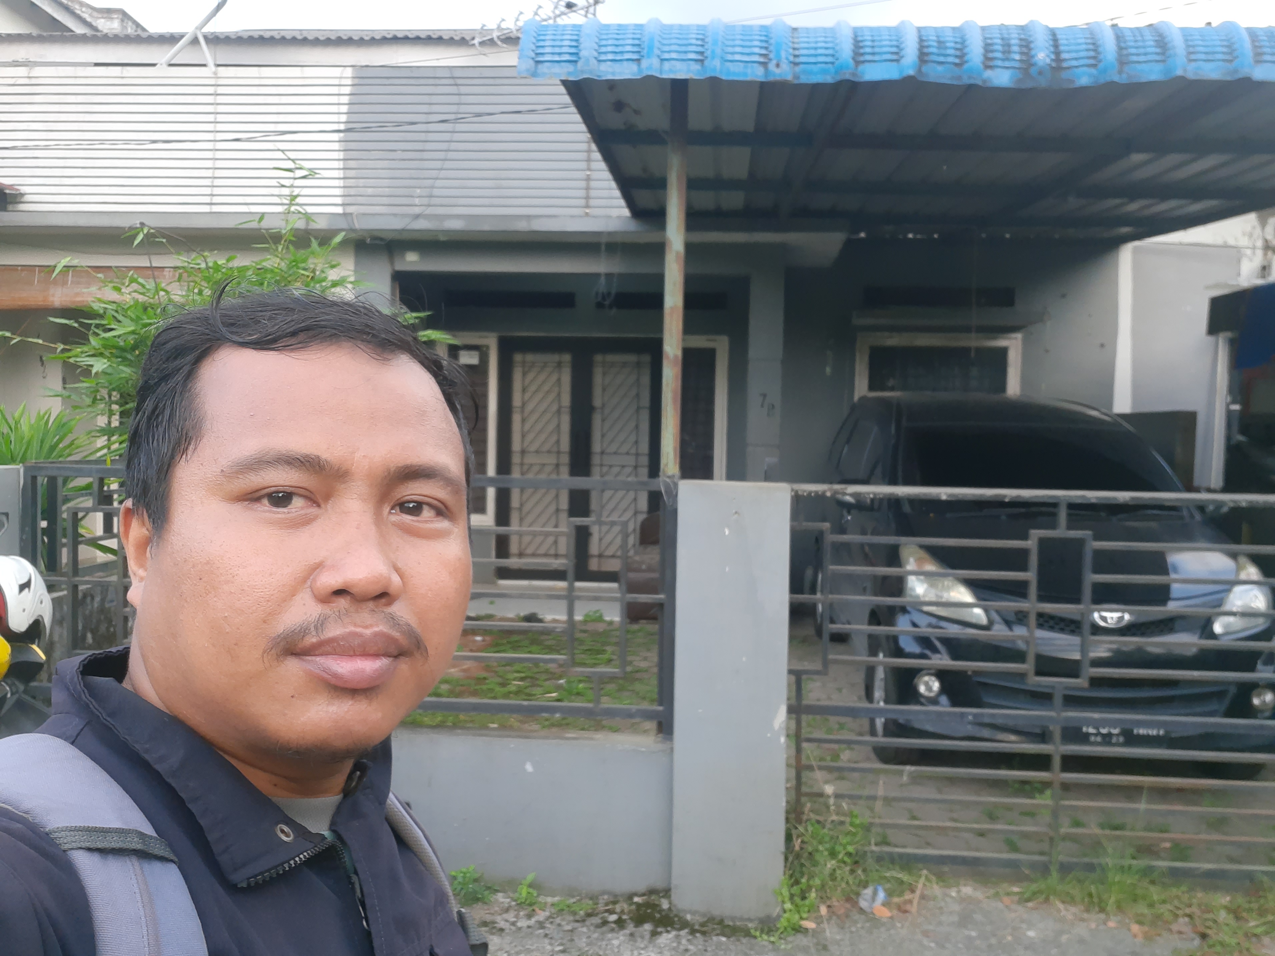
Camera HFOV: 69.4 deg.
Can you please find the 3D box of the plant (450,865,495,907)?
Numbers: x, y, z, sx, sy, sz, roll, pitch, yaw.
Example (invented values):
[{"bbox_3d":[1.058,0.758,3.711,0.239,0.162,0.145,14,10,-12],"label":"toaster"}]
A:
[{"bbox_3d":[-0.517,1.276,2.881,0.146,0.127,0.124,1,2,4],"label":"plant"}]

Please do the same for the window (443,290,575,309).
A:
[{"bbox_3d":[-1.100,-1.536,7.950,1.144,0.161,0.100,1,2,2],"label":"window"}]

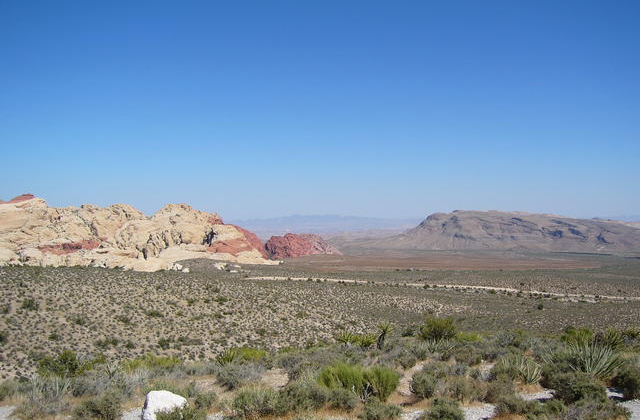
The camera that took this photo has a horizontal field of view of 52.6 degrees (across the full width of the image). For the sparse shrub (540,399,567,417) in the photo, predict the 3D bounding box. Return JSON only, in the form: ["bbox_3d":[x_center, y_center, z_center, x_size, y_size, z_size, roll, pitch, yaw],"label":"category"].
[{"bbox_3d":[3.086,2.610,8.552,0.337,0.224,0.303,0,-1,20],"label":"sparse shrub"}]

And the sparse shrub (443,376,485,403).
[{"bbox_3d":[2.711,3.368,12.226,0.778,0.444,0.662,0,-1,0],"label":"sparse shrub"}]

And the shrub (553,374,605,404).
[{"bbox_3d":[4.856,3.310,12.109,0.990,0.538,0.838,0,-1,0],"label":"shrub"}]

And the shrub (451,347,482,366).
[{"bbox_3d":[3.787,3.769,16.727,0.811,0.481,0.693,0,-1,0],"label":"shrub"}]

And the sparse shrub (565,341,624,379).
[{"bbox_3d":[6.389,3.446,15.060,1.368,0.817,1.155,0,-1,0],"label":"sparse shrub"}]

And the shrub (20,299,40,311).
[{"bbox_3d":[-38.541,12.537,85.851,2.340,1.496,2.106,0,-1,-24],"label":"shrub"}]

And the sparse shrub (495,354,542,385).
[{"bbox_3d":[3.591,2.885,11.705,0.851,0.510,0.766,0,-1,17],"label":"sparse shrub"}]

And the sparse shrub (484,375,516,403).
[{"bbox_3d":[3.395,3.339,12.171,0.590,0.491,0.504,0,-1,0],"label":"sparse shrub"}]

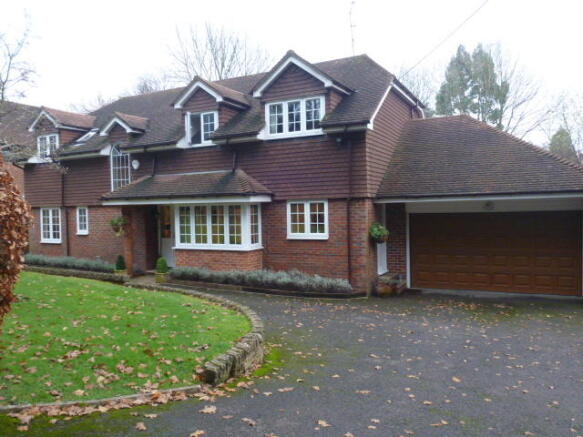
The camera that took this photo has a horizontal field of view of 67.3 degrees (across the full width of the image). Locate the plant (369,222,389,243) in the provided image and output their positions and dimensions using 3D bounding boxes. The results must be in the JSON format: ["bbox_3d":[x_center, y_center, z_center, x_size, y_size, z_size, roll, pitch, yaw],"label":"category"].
[{"bbox_3d":[2.211,0.355,11.100,0.480,0.500,0.480,-1,2,26],"label":"plant"}]

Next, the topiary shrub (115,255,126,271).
[{"bbox_3d":[-5.527,1.422,14.150,0.350,0.510,0.350,-1,2,26],"label":"topiary shrub"}]

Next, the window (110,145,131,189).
[{"bbox_3d":[-5.471,-1.591,14.065,0.850,1.480,0.120,-1,0,25],"label":"window"}]

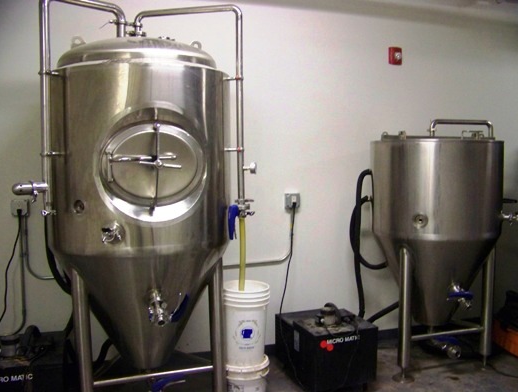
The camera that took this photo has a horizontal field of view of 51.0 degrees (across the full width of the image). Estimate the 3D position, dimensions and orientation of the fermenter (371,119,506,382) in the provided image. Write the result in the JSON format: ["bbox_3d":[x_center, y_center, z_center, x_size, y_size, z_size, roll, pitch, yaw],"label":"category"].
[{"bbox_3d":[1.386,0.377,4.295,1.000,1.950,1.020,-2,5,-19],"label":"fermenter"}]

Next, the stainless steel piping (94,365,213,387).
[{"bbox_3d":[-0.591,1.022,3.094,0.690,0.036,0.036,-2,5,-19],"label":"stainless steel piping"}]

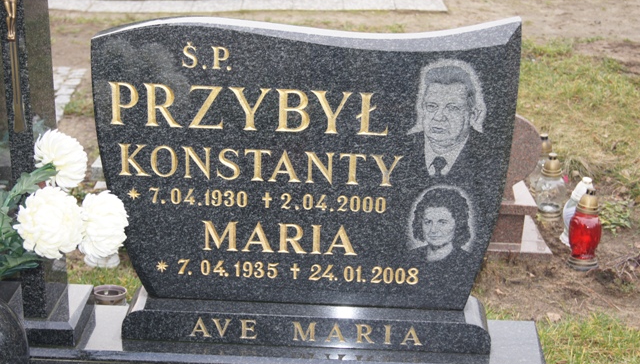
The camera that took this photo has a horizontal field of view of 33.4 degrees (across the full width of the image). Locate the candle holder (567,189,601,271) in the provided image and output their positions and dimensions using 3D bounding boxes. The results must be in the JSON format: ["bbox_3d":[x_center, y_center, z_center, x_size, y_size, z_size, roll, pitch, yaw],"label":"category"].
[{"bbox_3d":[0.826,0.144,3.304,0.102,0.256,0.102,2,22,1],"label":"candle holder"}]

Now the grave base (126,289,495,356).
[{"bbox_3d":[-0.026,0.283,2.222,0.750,0.069,0.121,2,22,1],"label":"grave base"}]

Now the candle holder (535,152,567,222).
[{"bbox_3d":[0.795,0.013,3.654,0.104,0.230,0.104,2,22,1],"label":"candle holder"}]

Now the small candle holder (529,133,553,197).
[{"bbox_3d":[0.798,-0.059,3.833,0.089,0.226,0.089,2,22,1],"label":"small candle holder"}]

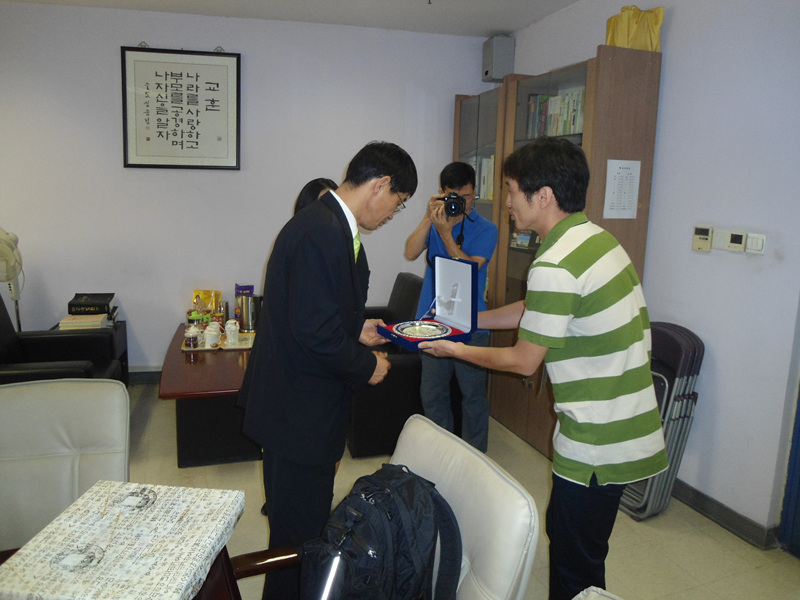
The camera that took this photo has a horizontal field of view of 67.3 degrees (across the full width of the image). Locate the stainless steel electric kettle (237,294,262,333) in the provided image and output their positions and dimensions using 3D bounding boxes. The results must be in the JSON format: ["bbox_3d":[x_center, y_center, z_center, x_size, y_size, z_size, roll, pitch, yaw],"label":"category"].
[{"bbox_3d":[-1.107,0.104,4.450,0.170,0.275,0.150,-1,9,-14],"label":"stainless steel electric kettle"}]

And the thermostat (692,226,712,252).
[{"bbox_3d":[1.427,-0.284,2.831,0.028,0.116,0.088,-2,9,-19],"label":"thermostat"}]

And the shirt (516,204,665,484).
[{"bbox_3d":[0.547,0.129,1.700,0.390,0.730,0.470,4,9,19],"label":"shirt"}]

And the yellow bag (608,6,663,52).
[{"bbox_3d":[1.236,-1.425,3.166,0.300,0.235,0.140,-2,9,-19],"label":"yellow bag"}]

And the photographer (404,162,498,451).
[{"bbox_3d":[0.289,0.148,3.091,0.500,1.670,0.420,2,9,8],"label":"photographer"}]

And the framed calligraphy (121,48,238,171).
[{"bbox_3d":[-1.666,-1.455,4.612,0.860,0.885,0.030,-1,9,-13],"label":"framed calligraphy"}]

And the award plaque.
[{"bbox_3d":[0.085,0.001,1.856,0.235,0.240,0.210,-6,14,-28],"label":"award plaque"}]

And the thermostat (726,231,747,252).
[{"bbox_3d":[1.492,-0.255,2.652,0.026,0.085,0.085,-2,9,-19],"label":"thermostat"}]

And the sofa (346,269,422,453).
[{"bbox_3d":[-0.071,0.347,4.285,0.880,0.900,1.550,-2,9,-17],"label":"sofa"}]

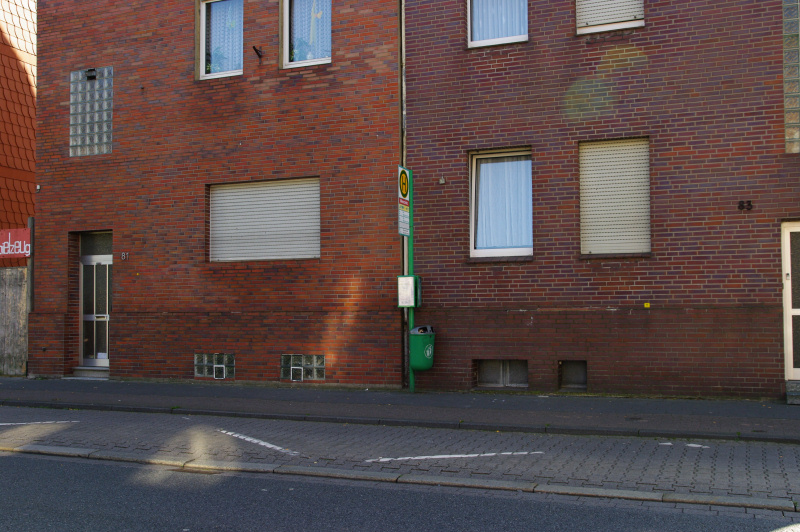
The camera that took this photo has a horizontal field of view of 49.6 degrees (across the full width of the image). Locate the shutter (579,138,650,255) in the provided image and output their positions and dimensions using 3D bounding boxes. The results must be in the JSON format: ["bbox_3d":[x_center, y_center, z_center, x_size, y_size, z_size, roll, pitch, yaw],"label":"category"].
[{"bbox_3d":[3.025,-0.970,12.184,0.969,1.610,0.050,-1,-2,23],"label":"shutter"}]

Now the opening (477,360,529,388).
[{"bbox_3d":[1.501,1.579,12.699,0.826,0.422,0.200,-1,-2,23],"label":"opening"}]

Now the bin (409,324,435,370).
[{"bbox_3d":[0.316,1.220,12.821,0.310,0.666,0.410,-2,-3,42],"label":"bin"}]

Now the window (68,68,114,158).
[{"bbox_3d":[-5.604,-2.801,15.806,0.992,1.580,0.090,-1,-2,23],"label":"window"}]

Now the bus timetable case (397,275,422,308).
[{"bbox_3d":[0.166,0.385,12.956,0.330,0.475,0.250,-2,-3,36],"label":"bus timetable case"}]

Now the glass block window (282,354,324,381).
[{"bbox_3d":[-1.533,1.626,13.872,0.804,0.399,0.090,-1,-2,23],"label":"glass block window"}]

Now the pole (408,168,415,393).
[{"bbox_3d":[0.177,0.213,12.979,0.066,3.335,0.066,-1,-2,23],"label":"pole"}]

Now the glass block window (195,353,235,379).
[{"bbox_3d":[-3.084,1.665,14.524,0.811,0.396,0.090,-1,-2,23],"label":"glass block window"}]

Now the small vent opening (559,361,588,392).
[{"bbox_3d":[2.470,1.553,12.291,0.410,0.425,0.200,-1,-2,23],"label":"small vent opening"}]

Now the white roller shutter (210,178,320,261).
[{"bbox_3d":[-2.234,-0.757,14.435,2.196,1.319,0.050,-1,-2,23],"label":"white roller shutter"}]

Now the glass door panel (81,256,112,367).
[{"bbox_3d":[-5.499,0.820,15.929,0.935,2.042,0.070,-1,-2,23],"label":"glass door panel"}]

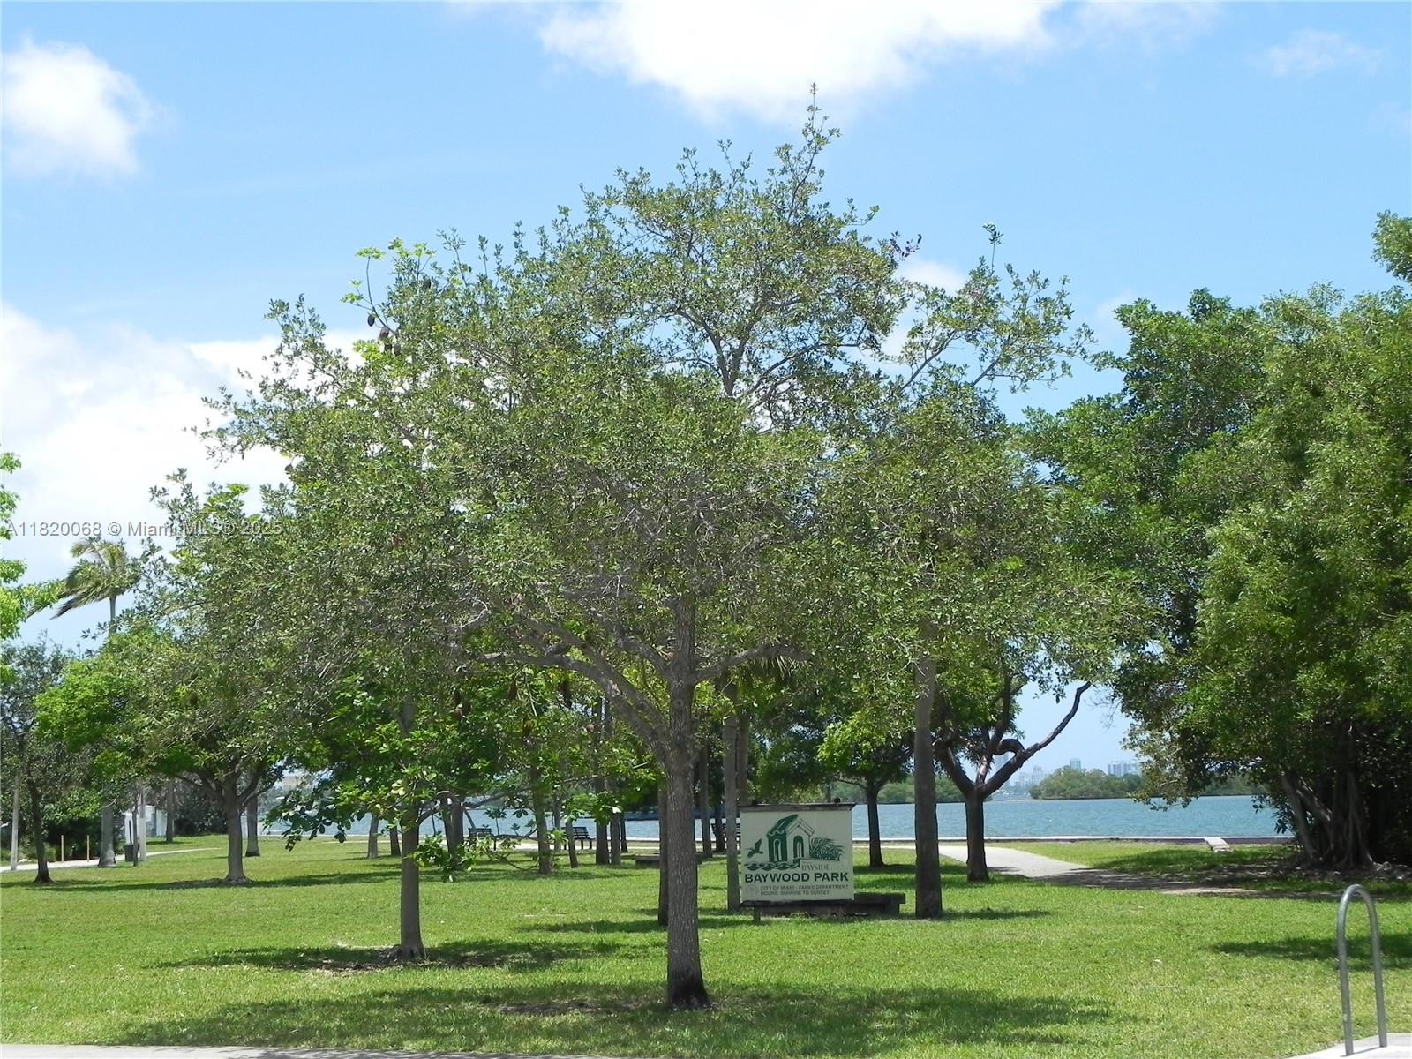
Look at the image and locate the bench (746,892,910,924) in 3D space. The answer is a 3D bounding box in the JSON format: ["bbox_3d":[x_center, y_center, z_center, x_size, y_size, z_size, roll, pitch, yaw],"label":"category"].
[{"bbox_3d":[1.718,5.398,33.800,2.220,0.420,0.450,-1,-6,0],"label":"bench"}]

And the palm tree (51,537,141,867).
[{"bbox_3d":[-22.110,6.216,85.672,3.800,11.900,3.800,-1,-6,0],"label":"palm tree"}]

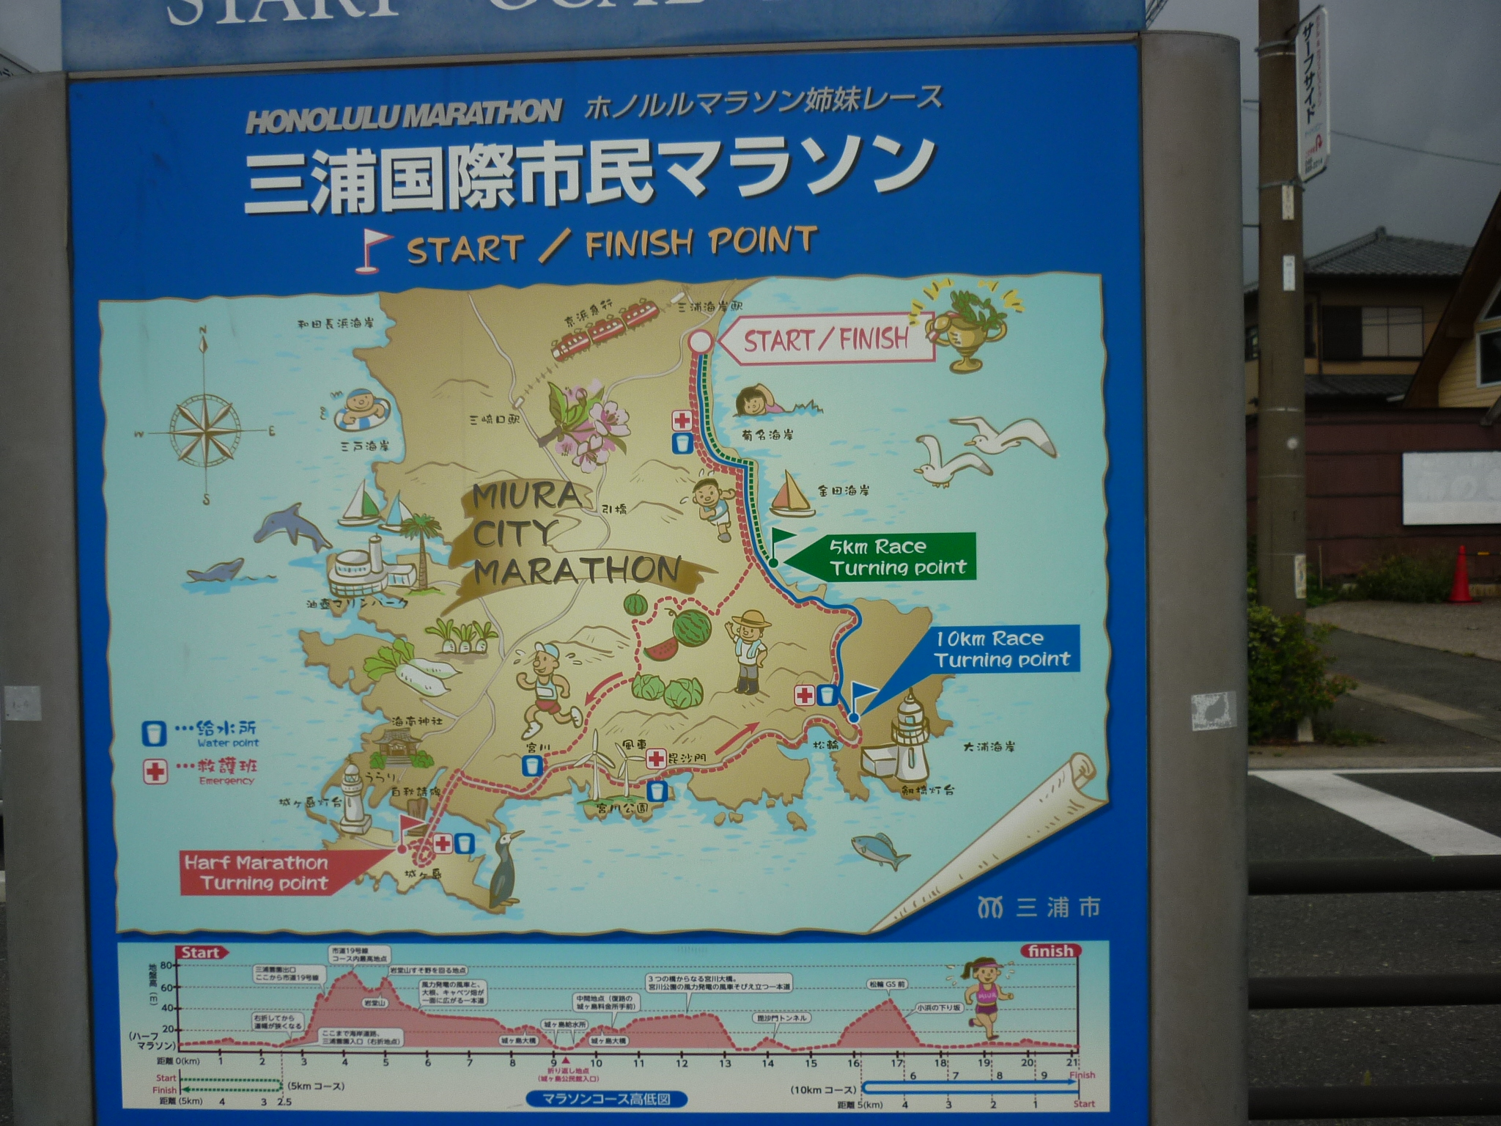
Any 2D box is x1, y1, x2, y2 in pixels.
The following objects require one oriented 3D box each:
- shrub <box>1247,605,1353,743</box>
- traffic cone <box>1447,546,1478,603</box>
[{"bbox_3d":[3.680,0.770,10.150,1.080,0.970,0.920,-1,1,0],"label":"shrub"},{"bbox_3d":[8.540,0.142,17.150,0.390,0.700,0.390,0,1,18],"label":"traffic cone"}]

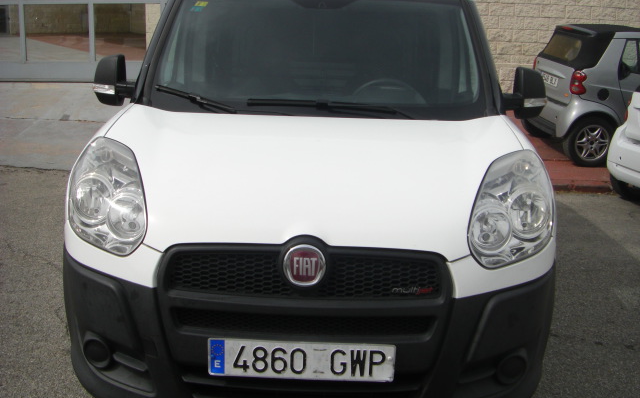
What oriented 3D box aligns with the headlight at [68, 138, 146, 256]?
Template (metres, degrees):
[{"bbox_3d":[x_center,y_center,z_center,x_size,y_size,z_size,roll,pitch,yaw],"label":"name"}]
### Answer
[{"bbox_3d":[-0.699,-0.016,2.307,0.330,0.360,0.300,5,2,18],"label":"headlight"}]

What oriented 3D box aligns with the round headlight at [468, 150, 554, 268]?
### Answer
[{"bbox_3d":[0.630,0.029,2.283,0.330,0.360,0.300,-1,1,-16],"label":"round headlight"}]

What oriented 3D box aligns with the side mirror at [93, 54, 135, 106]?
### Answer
[{"bbox_3d":[-0.959,-0.549,3.249,0.210,0.245,0.170,2,11,1],"label":"side mirror"}]

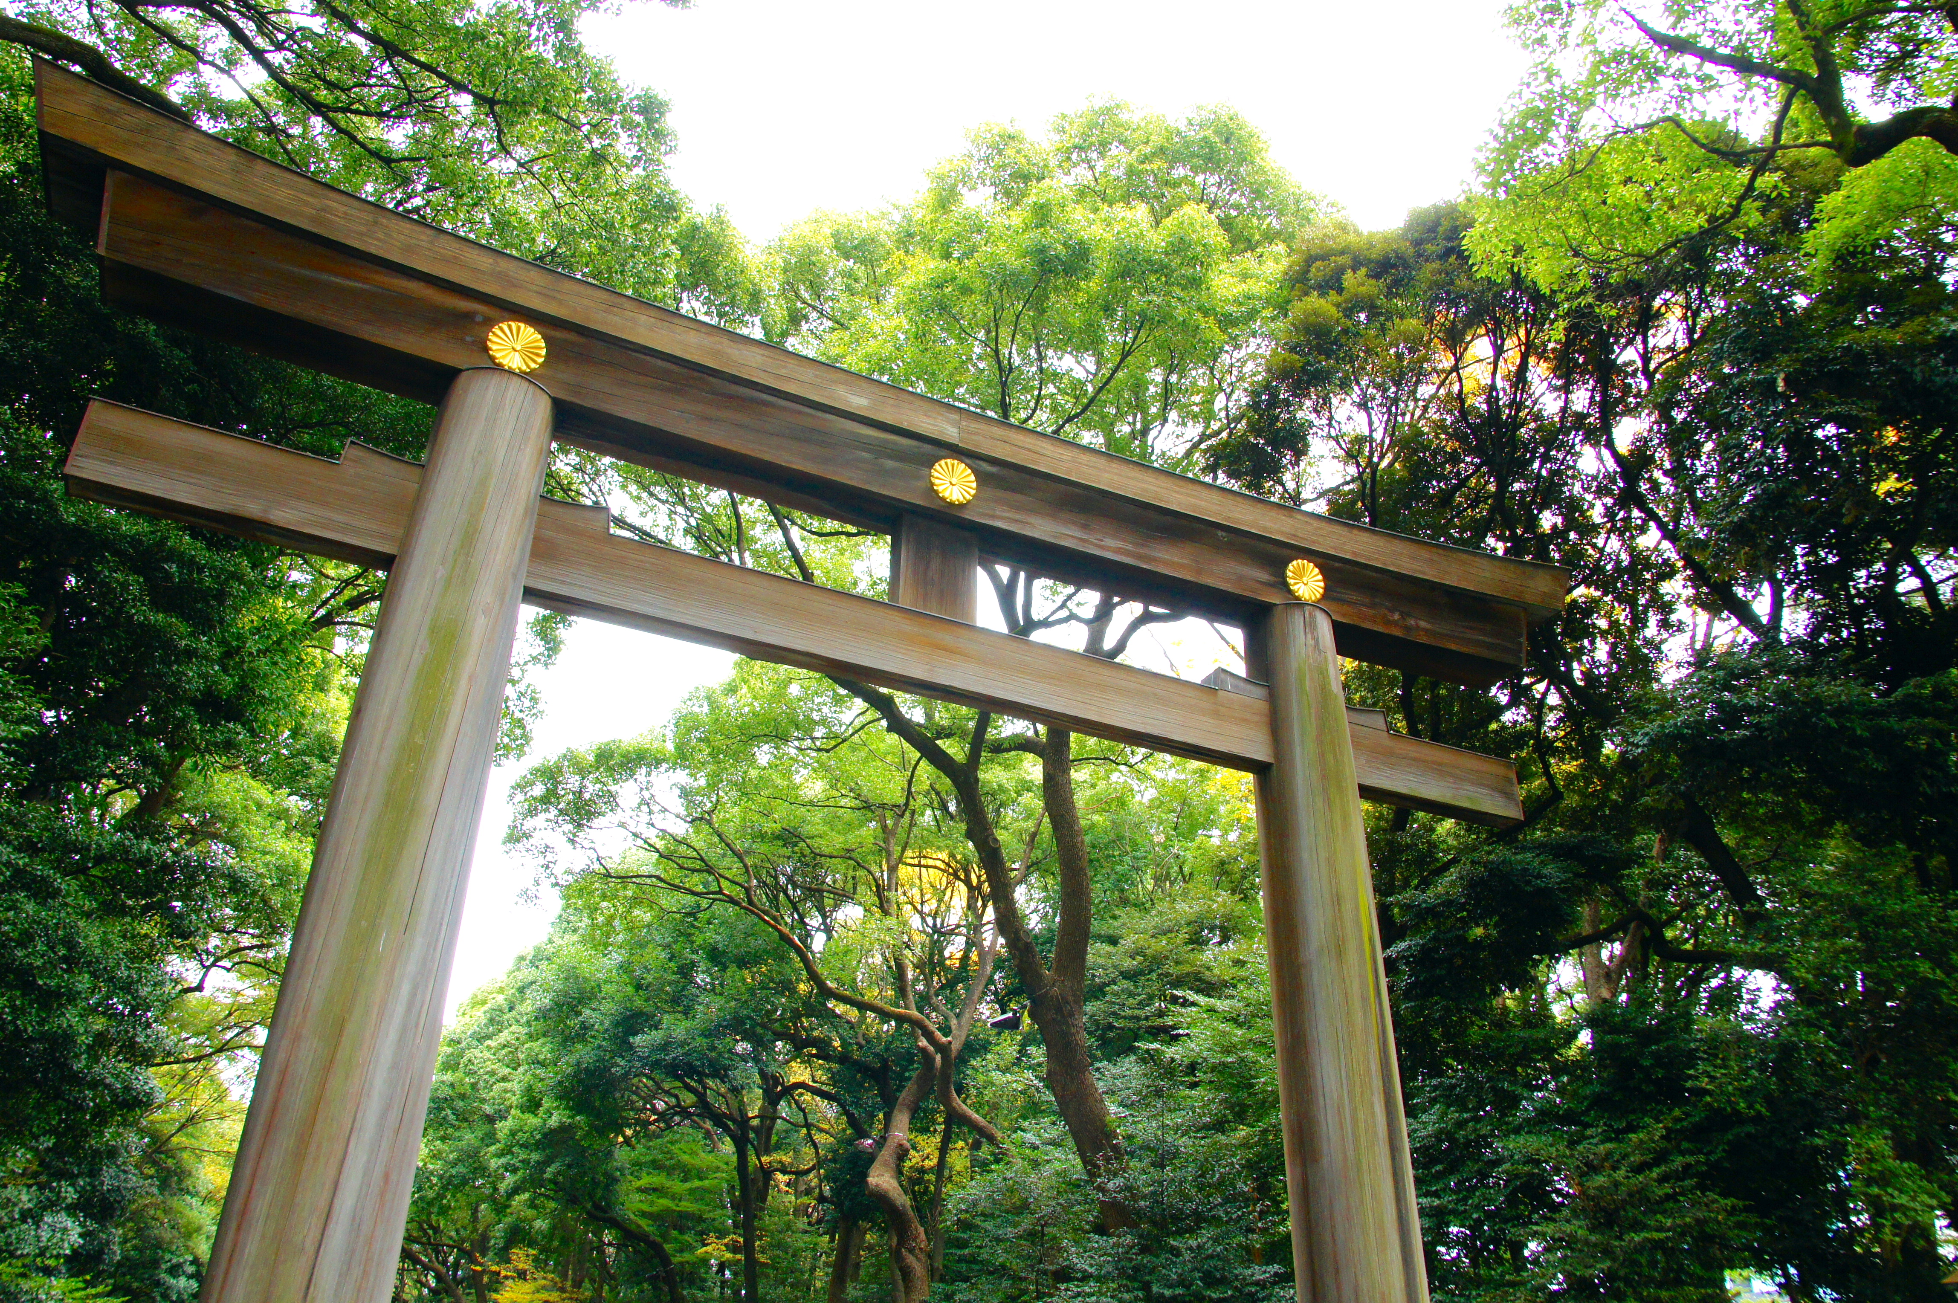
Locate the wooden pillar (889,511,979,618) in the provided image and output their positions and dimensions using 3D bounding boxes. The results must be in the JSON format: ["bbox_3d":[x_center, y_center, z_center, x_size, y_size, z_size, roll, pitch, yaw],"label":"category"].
[{"bbox_3d":[-0.433,-0.733,13.429,0.827,1.137,0.237,14,-33,-21],"label":"wooden pillar"}]

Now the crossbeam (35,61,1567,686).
[{"bbox_3d":[-0.378,-1.994,14.141,16.818,1.761,1.027,14,-33,-21],"label":"crossbeam"}]

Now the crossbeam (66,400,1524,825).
[{"bbox_3d":[-0.420,0.051,12.934,14.298,0.751,0.314,14,-33,-21],"label":"crossbeam"}]

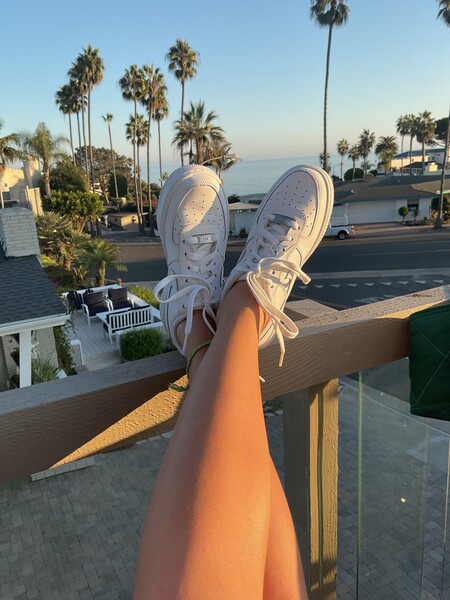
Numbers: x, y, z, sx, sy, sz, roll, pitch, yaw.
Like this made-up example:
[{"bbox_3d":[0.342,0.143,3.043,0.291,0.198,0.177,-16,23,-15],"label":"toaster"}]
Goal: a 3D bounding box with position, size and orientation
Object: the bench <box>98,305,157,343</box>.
[{"bbox_3d":[-2.872,0.677,14.701,1.220,0.860,0.700,-12,17,-28],"label":"bench"}]

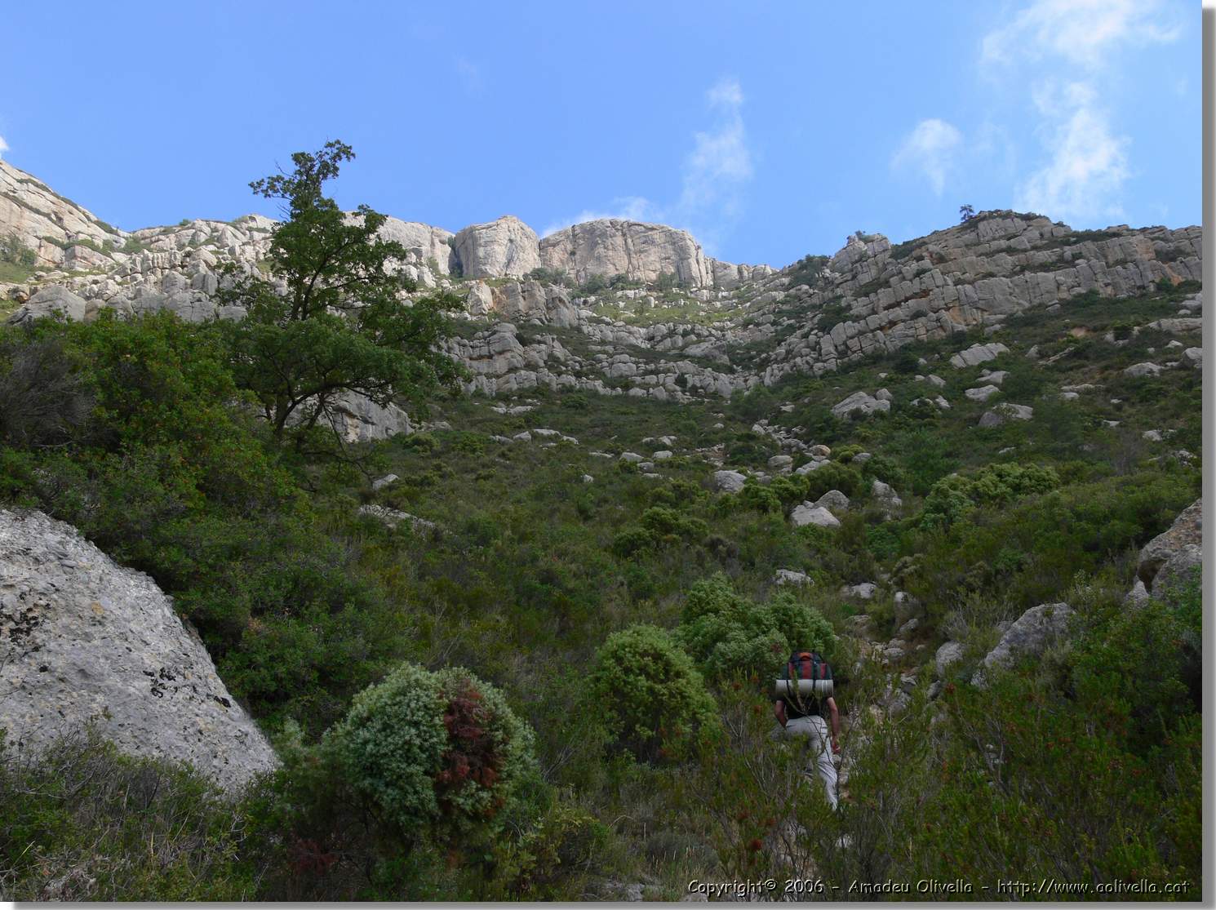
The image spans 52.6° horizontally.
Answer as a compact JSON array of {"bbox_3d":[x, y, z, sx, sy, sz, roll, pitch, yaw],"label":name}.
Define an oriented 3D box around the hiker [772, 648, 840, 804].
[{"bbox_3d":[1.990,2.745,12.300,0.660,1.576,0.800,-2,-16,7],"label":"hiker"}]

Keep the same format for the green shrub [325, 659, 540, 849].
[{"bbox_3d":[-1.277,2.159,8.900,1.542,1.270,1.465,0,-16,0],"label":"green shrub"}]

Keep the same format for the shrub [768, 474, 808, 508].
[{"bbox_3d":[5.616,1.115,38.500,1.256,1.046,1.256,0,-16,0],"label":"shrub"}]

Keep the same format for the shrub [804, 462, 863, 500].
[{"bbox_3d":[7.494,0.869,41.000,1.943,1.305,1.748,0,-16,0],"label":"shrub"}]

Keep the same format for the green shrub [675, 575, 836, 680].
[{"bbox_3d":[2.091,2.464,17.500,2.284,1.494,1.827,0,-16,0],"label":"green shrub"}]

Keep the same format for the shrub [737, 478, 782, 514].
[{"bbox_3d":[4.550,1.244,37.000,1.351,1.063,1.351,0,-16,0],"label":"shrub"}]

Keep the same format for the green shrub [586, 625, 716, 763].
[{"bbox_3d":[0.480,2.694,13.800,1.458,1.547,1.385,0,-16,0],"label":"green shrub"}]

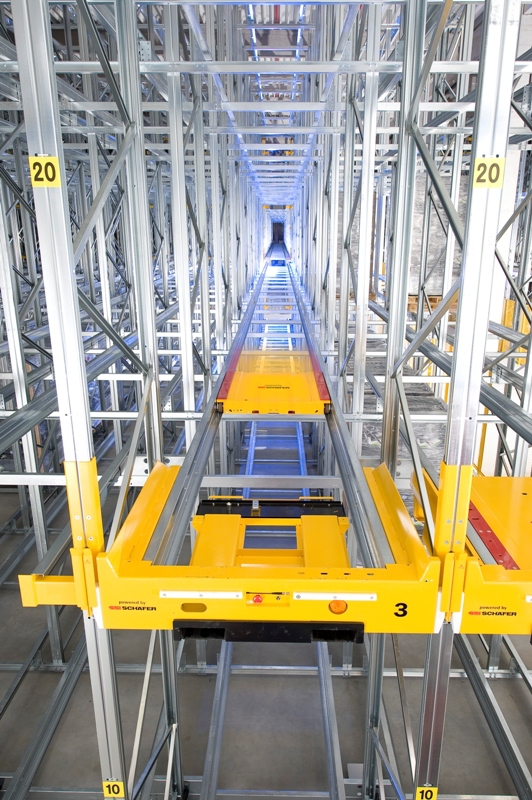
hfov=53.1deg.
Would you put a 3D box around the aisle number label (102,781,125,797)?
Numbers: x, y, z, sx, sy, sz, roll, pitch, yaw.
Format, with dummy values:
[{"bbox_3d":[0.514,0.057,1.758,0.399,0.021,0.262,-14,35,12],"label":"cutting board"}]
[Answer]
[{"bbox_3d":[-0.706,1.803,2.466,0.095,0.095,0.004,0,16,1],"label":"aisle number label"}]

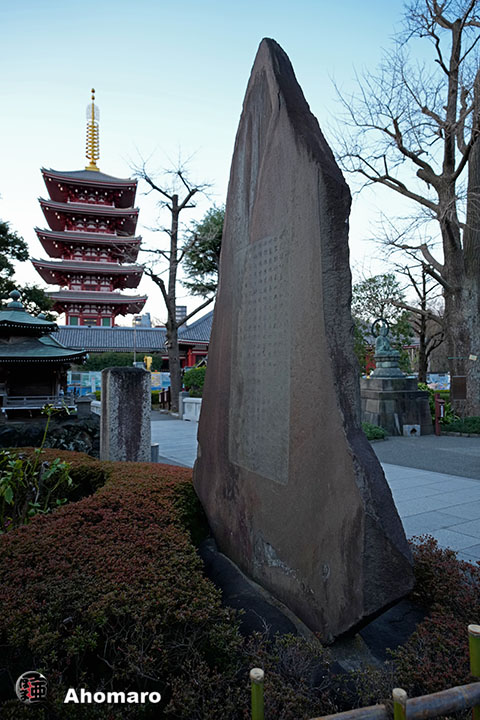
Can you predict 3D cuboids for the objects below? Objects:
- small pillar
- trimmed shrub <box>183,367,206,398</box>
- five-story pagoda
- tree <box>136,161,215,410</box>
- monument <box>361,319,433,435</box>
[{"bbox_3d":[-1.436,0.928,5.566,0.510,1.678,0.510,1,-3,-28],"label":"small pillar"},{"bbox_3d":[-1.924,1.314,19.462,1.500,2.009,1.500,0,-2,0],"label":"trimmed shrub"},{"bbox_3d":[-26.200,-24.335,78.488,17.500,48.300,17.500,1,-3,-16],"label":"five-story pagoda"},{"bbox_3d":[-3.103,-3.584,21.169,4.200,12.074,4.000,0,-2,0],"label":"tree"},{"bbox_3d":[4.451,0.460,13.192,1.800,3.394,1.800,1,-3,-16],"label":"monument"}]

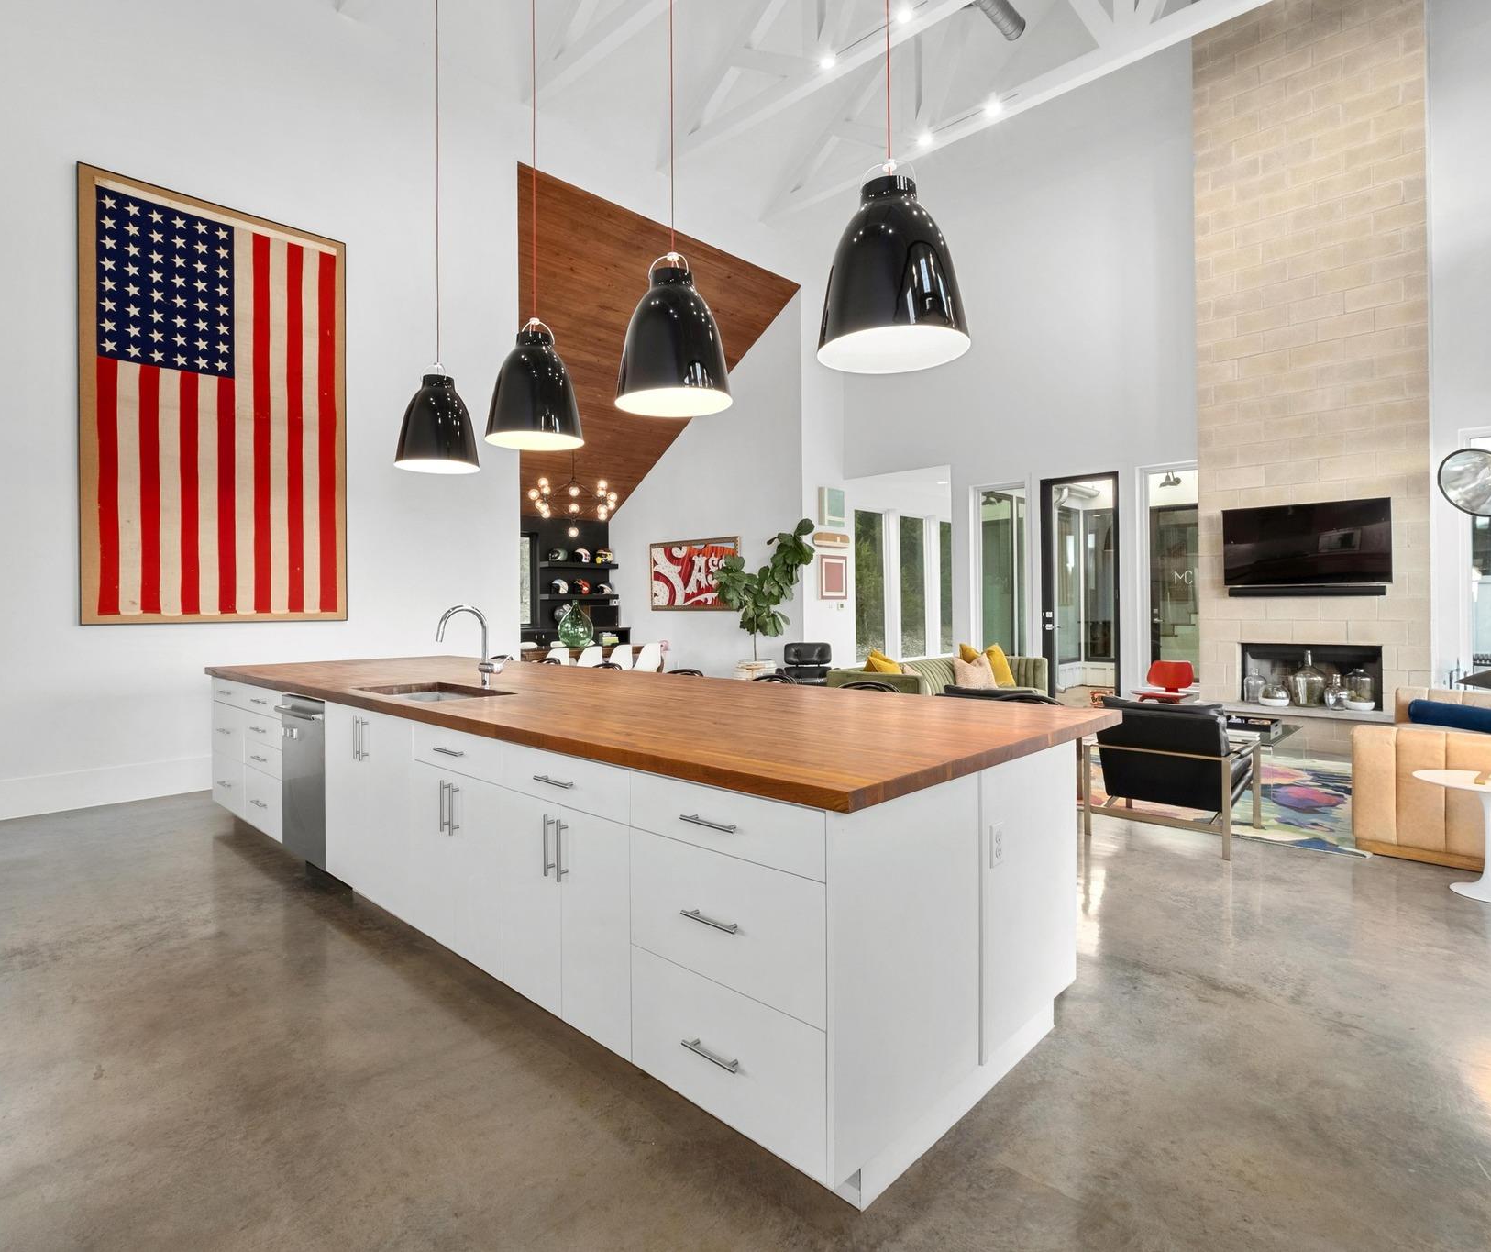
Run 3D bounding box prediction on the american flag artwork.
[{"bbox_3d":[-3.783,-1.542,5.726,0.050,3.030,1.660,1,1,44],"label":"american flag artwork"}]

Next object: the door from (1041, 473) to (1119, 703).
[{"bbox_3d":[3.786,-0.296,8.893,0.850,2.767,0.060,1,1,44],"label":"door"}]

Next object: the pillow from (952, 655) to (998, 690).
[{"bbox_3d":[2.274,0.480,7.673,0.440,0.410,0.150,0,-19,21],"label":"pillow"}]

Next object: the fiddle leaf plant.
[{"bbox_3d":[0.251,-0.446,9.900,1.120,1.820,1.050,1,1,44],"label":"fiddle leaf plant"}]

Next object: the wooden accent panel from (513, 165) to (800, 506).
[{"bbox_3d":[-2.252,-3.124,10.488,4.220,0.080,5.100,-2,-31,-46],"label":"wooden accent panel"}]

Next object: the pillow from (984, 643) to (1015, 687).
[{"bbox_3d":[2.544,0.395,7.870,0.440,0.450,0.150,-2,-20,-46],"label":"pillow"}]

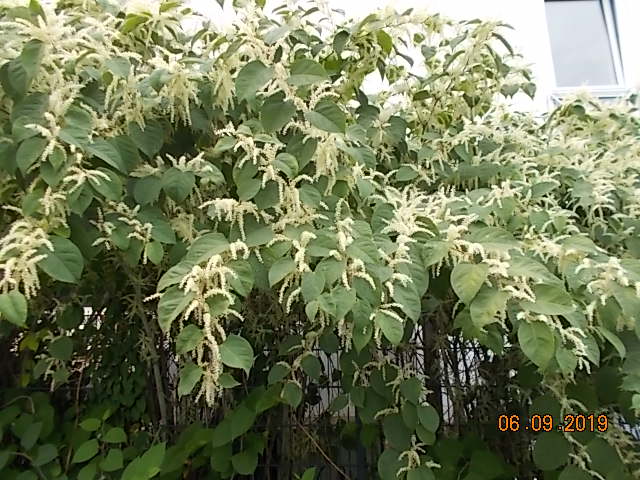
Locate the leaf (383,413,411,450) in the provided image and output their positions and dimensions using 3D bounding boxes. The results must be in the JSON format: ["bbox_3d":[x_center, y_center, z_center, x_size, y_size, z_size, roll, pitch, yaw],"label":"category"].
[{"bbox_3d":[0.342,0.857,2.150,0.119,0.160,0.030,0,-30,9],"label":"leaf"}]

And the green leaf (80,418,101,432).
[{"bbox_3d":[-1.122,0.907,2.350,0.089,0.070,0.025,9,-46,-21],"label":"green leaf"}]

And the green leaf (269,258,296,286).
[{"bbox_3d":[-0.156,0.135,2.000,0.092,0.159,0.030,33,-28,22],"label":"green leaf"}]

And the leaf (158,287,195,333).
[{"bbox_3d":[-0.541,0.260,1.800,0.109,0.198,0.030,25,-36,6],"label":"leaf"}]

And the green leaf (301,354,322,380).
[{"bbox_3d":[-0.035,0.517,1.950,0.081,0.116,0.030,-24,-24,-13],"label":"green leaf"}]

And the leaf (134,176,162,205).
[{"bbox_3d":[-0.707,-0.204,2.000,0.129,0.132,0.029,-5,-15,-23],"label":"leaf"}]

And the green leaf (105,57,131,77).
[{"bbox_3d":[-0.822,-0.704,1.950,0.105,0.089,0.030,0,-6,-26],"label":"green leaf"}]

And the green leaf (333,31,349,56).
[{"bbox_3d":[0.090,-0.858,2.100,0.066,0.114,0.030,11,22,-2],"label":"green leaf"}]

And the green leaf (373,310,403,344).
[{"bbox_3d":[0.249,0.319,1.750,0.092,0.139,0.031,-25,-33,-7],"label":"green leaf"}]

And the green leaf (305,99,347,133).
[{"bbox_3d":[0.019,-0.440,1.700,0.156,0.102,0.030,25,0,1],"label":"green leaf"}]

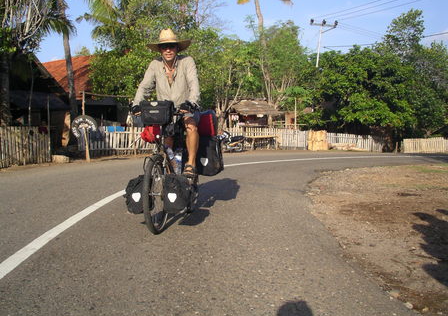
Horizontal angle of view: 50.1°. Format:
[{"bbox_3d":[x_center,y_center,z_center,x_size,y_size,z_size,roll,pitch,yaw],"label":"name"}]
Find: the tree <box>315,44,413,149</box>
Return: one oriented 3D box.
[{"bbox_3d":[7.282,-3.002,25.000,5.100,5.200,4.800,0,3,0],"label":"tree"}]

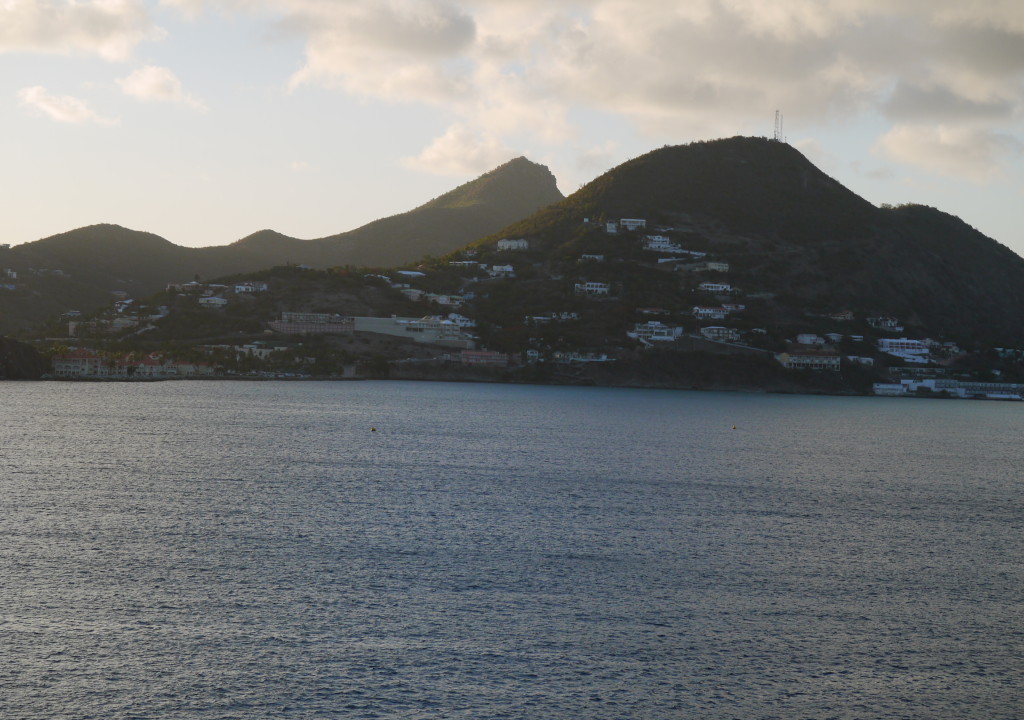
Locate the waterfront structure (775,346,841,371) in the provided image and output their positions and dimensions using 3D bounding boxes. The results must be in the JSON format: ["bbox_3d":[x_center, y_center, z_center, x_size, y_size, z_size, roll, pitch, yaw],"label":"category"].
[{"bbox_3d":[171.500,-0.290,1540.000,33.900,12.100,13.000,1,0,-12],"label":"waterfront structure"}]

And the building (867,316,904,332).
[{"bbox_3d":[231.470,-22.000,1650.000,21.800,9.400,13.000,1,0,-5],"label":"building"}]

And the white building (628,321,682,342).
[{"bbox_3d":[86.240,-17.130,1600.000,29.400,12.600,17.000,1,0,8],"label":"white building"}]

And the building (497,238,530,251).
[{"bbox_3d":[0.350,-80.260,1850.000,20.600,7.900,12.000,1,0,-5],"label":"building"}]

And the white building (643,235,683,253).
[{"bbox_3d":[100.620,-77.890,1780.000,25.200,11.400,14.000,1,0,3],"label":"white building"}]

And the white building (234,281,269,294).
[{"bbox_3d":[-181.010,-50.380,1850.000,22.000,9.200,12.000,1,0,-5],"label":"white building"}]

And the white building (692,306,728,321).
[{"bbox_3d":[123.020,-28.820,1650.000,19.500,8.200,11.000,1,0,-15],"label":"white building"}]

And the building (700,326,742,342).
[{"bbox_3d":[124.520,-15.230,1590.000,22.100,9.100,13.000,1,0,-5],"label":"building"}]

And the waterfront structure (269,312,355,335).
[{"bbox_3d":[-139.320,-25.360,1850.000,57.100,14.500,18.000,1,0,-3],"label":"waterfront structure"}]

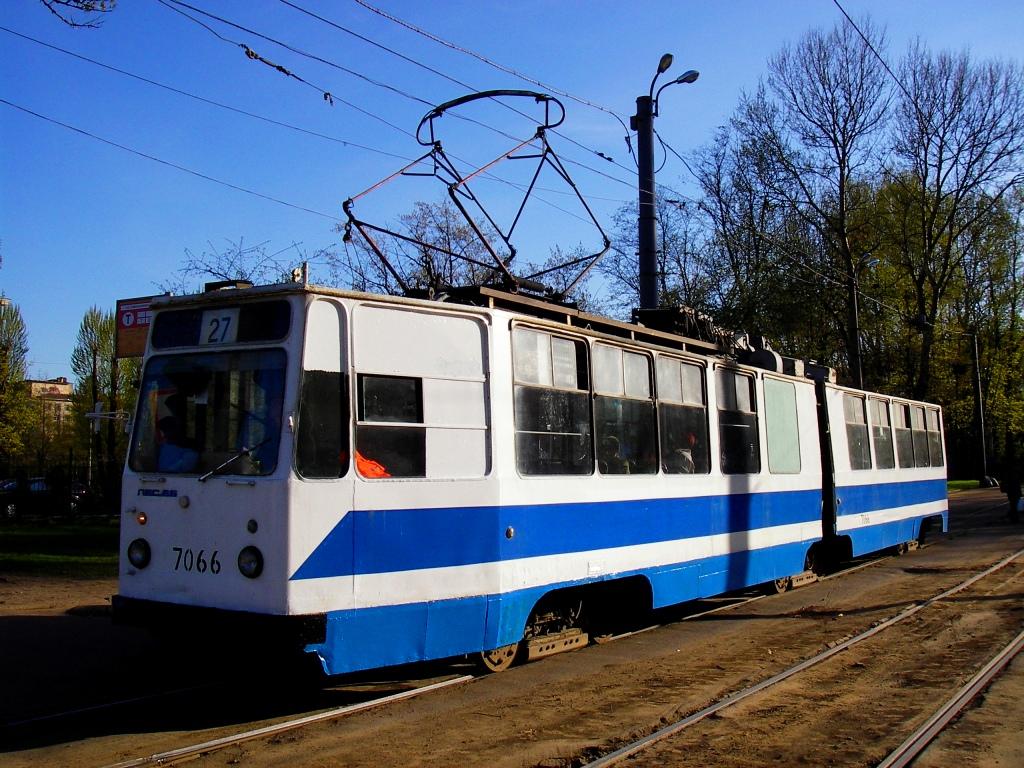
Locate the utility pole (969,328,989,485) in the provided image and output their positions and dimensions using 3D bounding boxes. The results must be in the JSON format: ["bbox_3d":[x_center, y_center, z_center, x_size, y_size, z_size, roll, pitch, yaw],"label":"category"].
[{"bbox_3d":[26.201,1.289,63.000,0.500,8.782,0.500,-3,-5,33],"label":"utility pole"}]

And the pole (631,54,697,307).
[{"bbox_3d":[2.934,-1.574,22.286,0.950,10.094,1.350,-3,-5,33],"label":"pole"}]

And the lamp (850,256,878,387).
[{"bbox_3d":[13.234,-0.016,42.157,0.950,9.950,1.300,-3,-5,33],"label":"lamp"}]

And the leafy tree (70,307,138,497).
[{"bbox_3d":[-19.552,0.962,53.995,3.100,9.541,3.100,0,-4,0],"label":"leafy tree"}]

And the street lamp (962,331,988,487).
[{"bbox_3d":[26.005,1.233,63.000,1.150,8.882,0.500,0,-4,0],"label":"street lamp"}]

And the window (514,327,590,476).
[{"bbox_3d":[0.369,0.180,10.190,0.080,1.294,1.341,-7,-8,32],"label":"window"}]

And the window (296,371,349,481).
[{"bbox_3d":[-1.353,0.291,7.993,0.080,0.767,0.439,-9,-9,41],"label":"window"}]

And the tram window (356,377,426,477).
[{"bbox_3d":[-0.926,0.323,8.482,0.080,0.770,0.689,-9,-9,41],"label":"tram window"}]

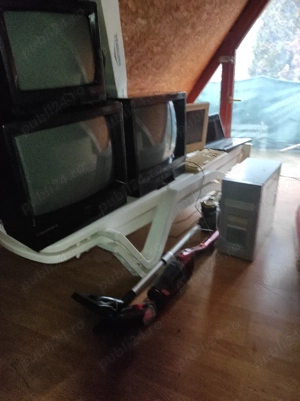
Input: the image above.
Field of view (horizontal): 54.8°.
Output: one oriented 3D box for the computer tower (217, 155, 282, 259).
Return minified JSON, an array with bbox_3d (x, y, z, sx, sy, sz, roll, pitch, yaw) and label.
[{"bbox_3d":[0.553,0.036,1.596,0.189,0.420,0.400,14,29,32],"label":"computer tower"}]

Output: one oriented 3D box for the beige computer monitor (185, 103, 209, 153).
[{"bbox_3d":[0.158,-0.526,2.141,0.370,0.345,0.360,-23,31,-38],"label":"beige computer monitor"}]

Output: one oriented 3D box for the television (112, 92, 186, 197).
[{"bbox_3d":[-0.107,-0.358,1.666,0.450,0.468,0.461,15,30,34],"label":"television"}]

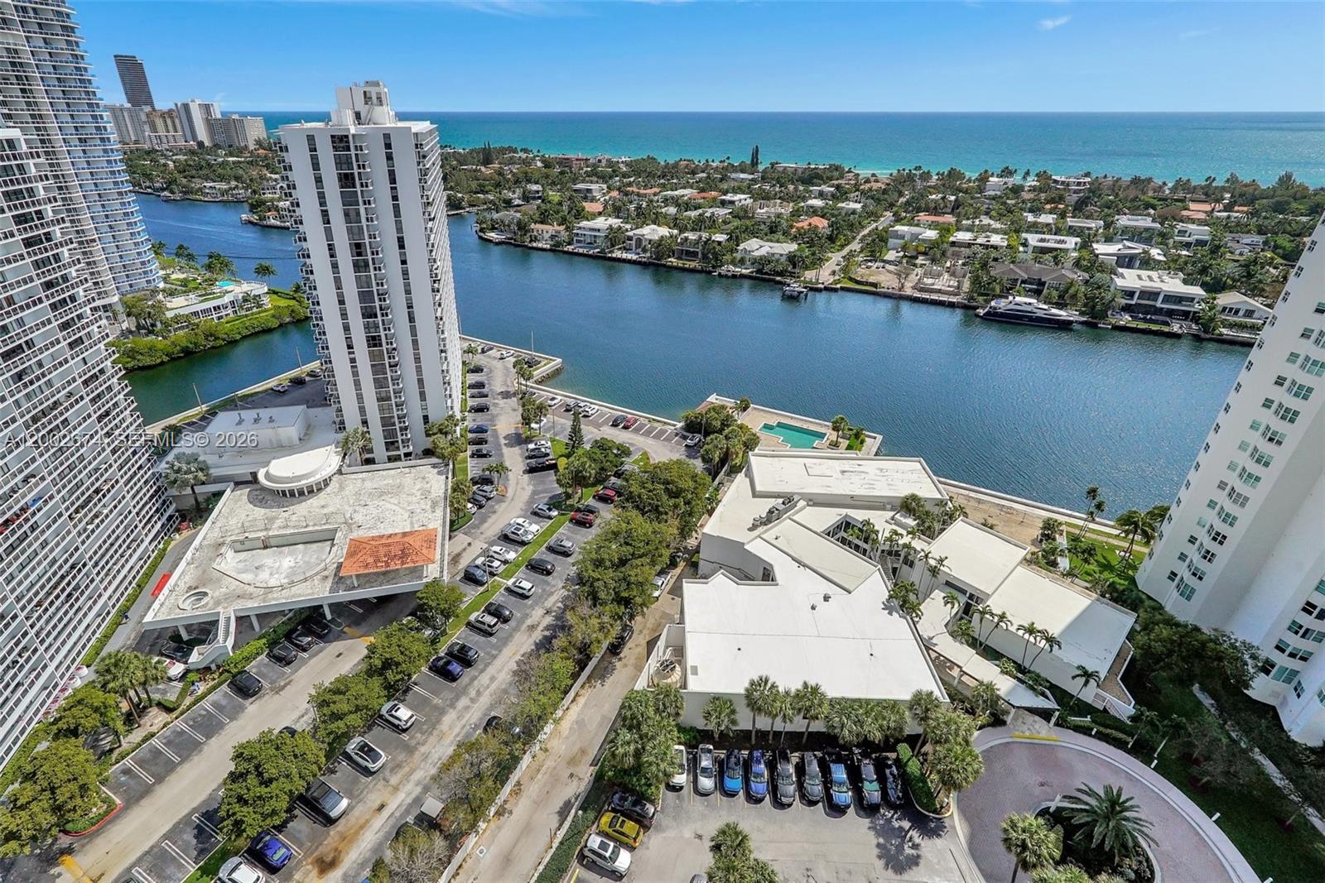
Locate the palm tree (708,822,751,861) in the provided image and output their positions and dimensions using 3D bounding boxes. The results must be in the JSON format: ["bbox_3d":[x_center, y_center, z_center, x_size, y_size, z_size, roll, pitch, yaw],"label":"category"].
[{"bbox_3d":[5.740,36.270,51.247,3.600,8.400,3.600,0,29,0],"label":"palm tree"}]

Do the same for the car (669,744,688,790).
[{"bbox_3d":[1.788,36.287,65.623,1.820,1.500,4.500,1,29,3],"label":"car"}]

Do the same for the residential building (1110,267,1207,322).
[{"bbox_3d":[176.442,-54.186,214.275,25.500,8.400,29.000,14,32,23],"label":"residential building"}]

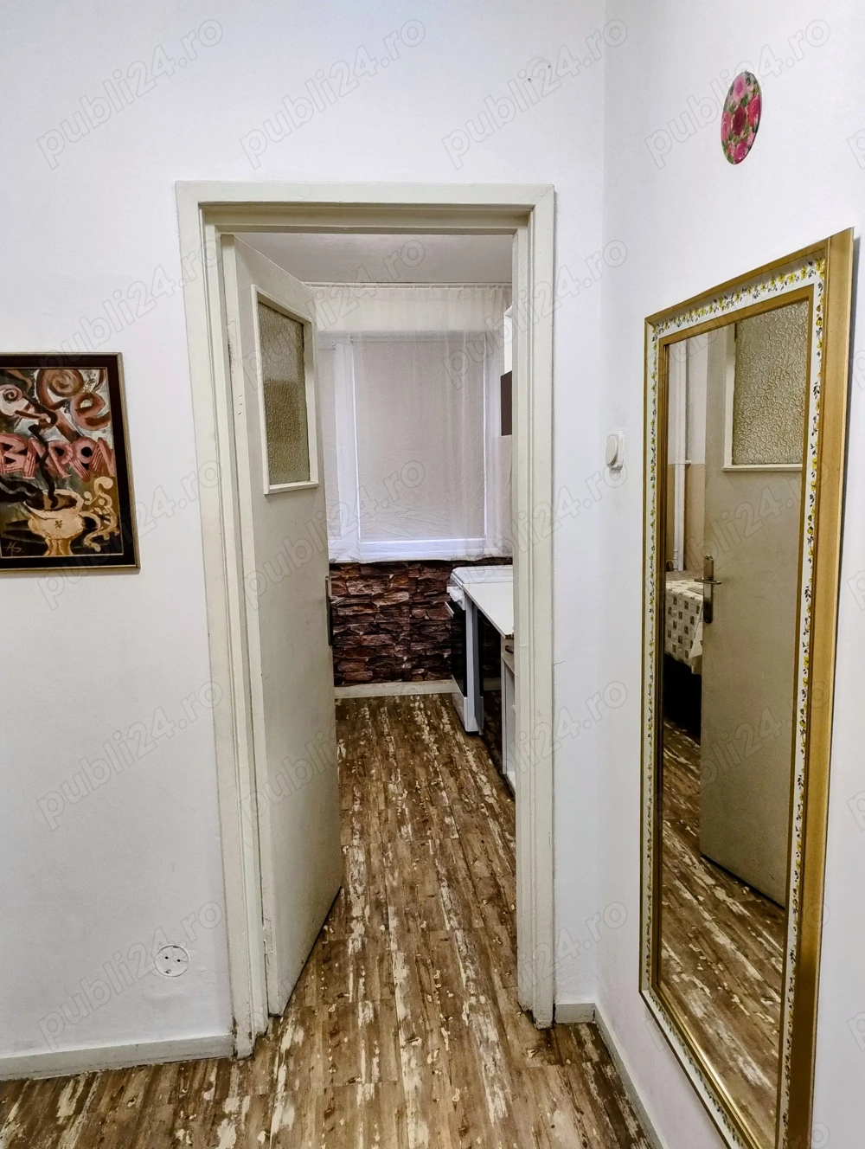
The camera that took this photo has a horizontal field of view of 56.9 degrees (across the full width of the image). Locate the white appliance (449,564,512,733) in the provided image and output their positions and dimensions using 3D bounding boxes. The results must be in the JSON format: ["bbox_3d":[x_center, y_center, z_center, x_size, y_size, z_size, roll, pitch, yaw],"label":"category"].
[{"bbox_3d":[0.406,0.406,4.582,0.590,0.840,0.530,-2,9,-6],"label":"white appliance"}]

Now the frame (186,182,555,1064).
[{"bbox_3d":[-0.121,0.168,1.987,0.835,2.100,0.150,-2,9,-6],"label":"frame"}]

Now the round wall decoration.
[{"bbox_3d":[0.453,-0.678,1.184,0.012,0.126,0.126,-2,9,-6],"label":"round wall decoration"}]

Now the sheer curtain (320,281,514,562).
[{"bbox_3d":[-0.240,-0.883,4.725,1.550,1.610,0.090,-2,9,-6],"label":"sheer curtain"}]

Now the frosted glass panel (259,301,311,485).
[{"bbox_3d":[-0.423,-0.505,2.284,0.015,0.476,0.456,0,9,8],"label":"frosted glass panel"}]

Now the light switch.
[{"bbox_3d":[0.404,-0.277,1.778,0.020,0.082,0.080,-2,9,-6],"label":"light switch"}]

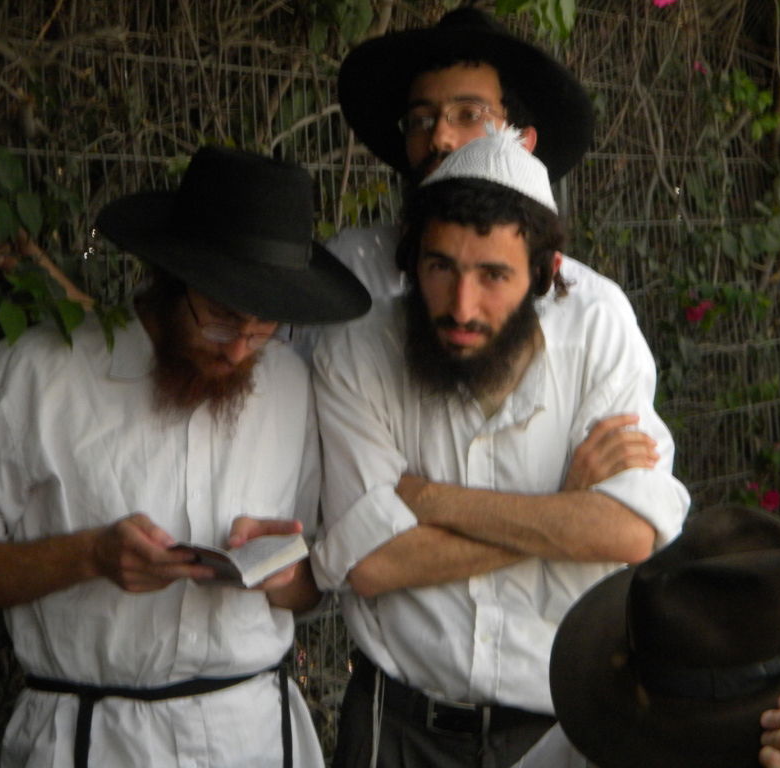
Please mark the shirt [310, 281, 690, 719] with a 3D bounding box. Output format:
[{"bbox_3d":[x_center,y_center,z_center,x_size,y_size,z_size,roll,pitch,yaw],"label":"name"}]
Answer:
[{"bbox_3d":[0.130,0.129,3.680,0.450,0.530,0.320,-1,2,10],"label":"shirt"}]

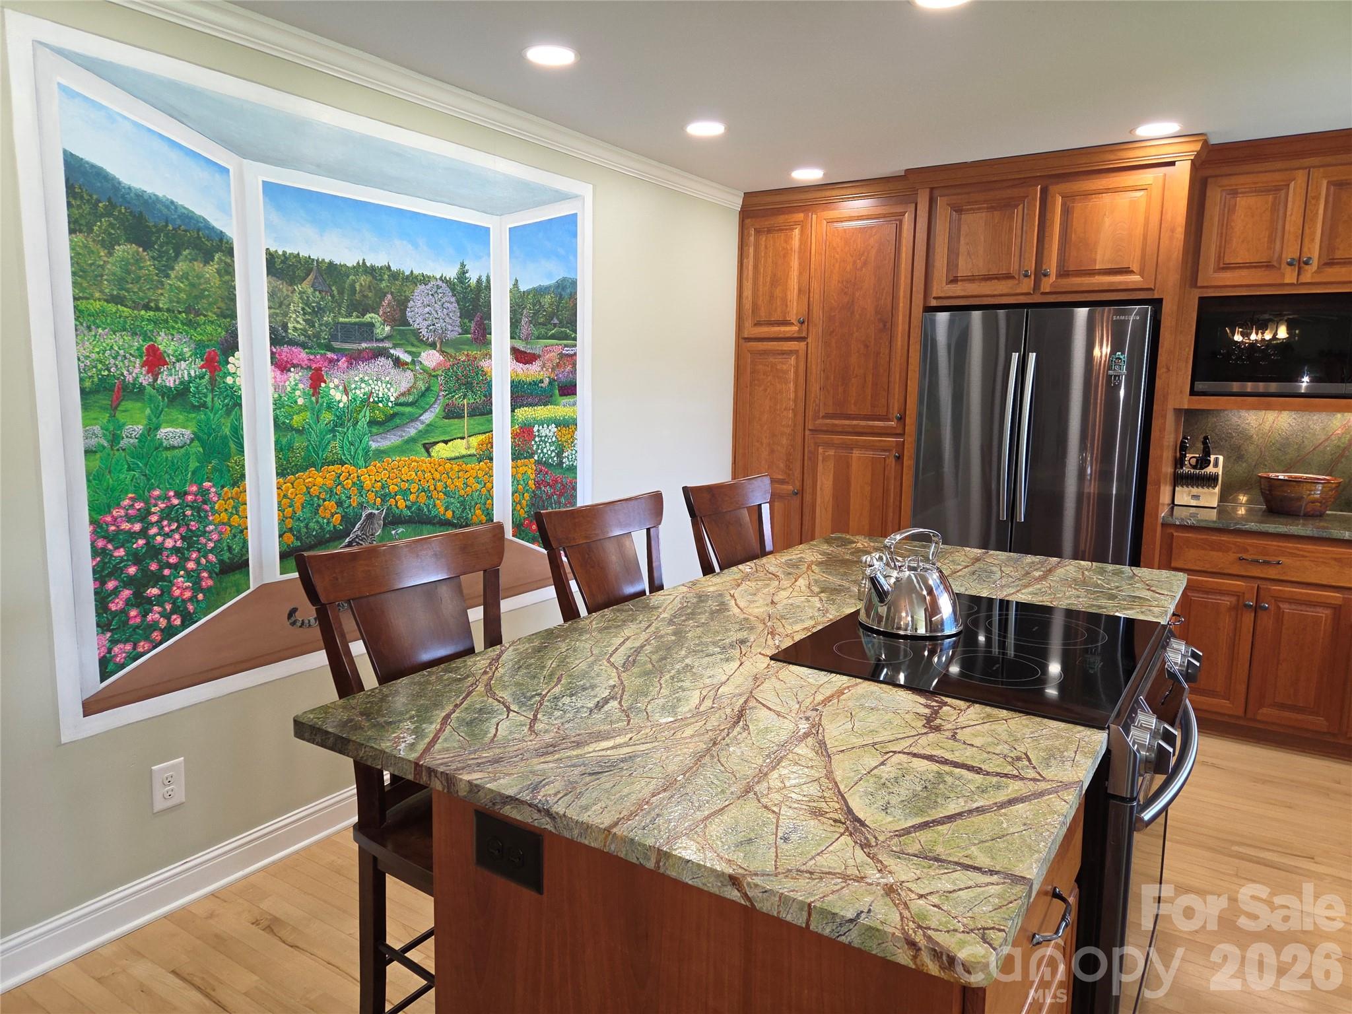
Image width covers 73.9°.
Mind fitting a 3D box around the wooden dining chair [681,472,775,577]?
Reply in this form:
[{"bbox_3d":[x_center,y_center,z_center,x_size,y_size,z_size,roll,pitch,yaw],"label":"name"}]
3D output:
[{"bbox_3d":[0.355,0.505,2.765,0.540,1.110,0.480,6,9,33],"label":"wooden dining chair"}]

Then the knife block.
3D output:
[{"bbox_3d":[2.422,-0.130,4.157,0.167,0.240,0.180,6,9,33],"label":"knife block"}]

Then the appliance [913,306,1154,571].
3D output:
[{"bbox_3d":[1.669,0.004,4.164,0.906,1.762,0.870,6,9,33],"label":"appliance"}]

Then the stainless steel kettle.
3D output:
[{"bbox_3d":[0.499,0.150,1.904,0.224,0.210,0.216,1,8,0],"label":"stainless steel kettle"}]

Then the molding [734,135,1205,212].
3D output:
[{"bbox_3d":[1.141,-1.422,3.908,2.025,0.085,0.165,6,9,33],"label":"molding"}]

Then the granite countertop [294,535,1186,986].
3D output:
[{"bbox_3d":[0.436,0.266,1.980,1.054,0.030,2.160,6,9,33],"label":"granite countertop"}]

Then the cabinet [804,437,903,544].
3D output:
[{"bbox_3d":[1.011,0.176,4.607,0.490,1.105,0.600,6,9,33],"label":"cabinet"}]

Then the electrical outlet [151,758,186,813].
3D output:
[{"bbox_3d":[-1.331,0.732,2.359,0.008,0.125,0.081,6,9,33],"label":"electrical outlet"}]

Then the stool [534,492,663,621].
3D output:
[{"bbox_3d":[0.009,0.572,2.230,0.540,1.110,0.490,5,9,29],"label":"stool"}]

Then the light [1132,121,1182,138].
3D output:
[{"bbox_3d":[1.738,-1.362,3.261,0.185,0.020,0.185,6,9,33],"label":"light"}]

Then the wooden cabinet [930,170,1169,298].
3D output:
[{"bbox_3d":[1.656,-1.117,3.919,0.925,0.465,0.600,6,9,33],"label":"wooden cabinet"}]

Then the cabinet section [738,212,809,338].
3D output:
[{"bbox_3d":[0.661,-1.214,4.822,0.400,0.637,0.600,6,9,33],"label":"cabinet section"}]

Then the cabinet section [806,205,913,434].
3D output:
[{"bbox_3d":[1.045,-0.933,4.601,0.515,1.073,0.600,6,9,33],"label":"cabinet section"}]

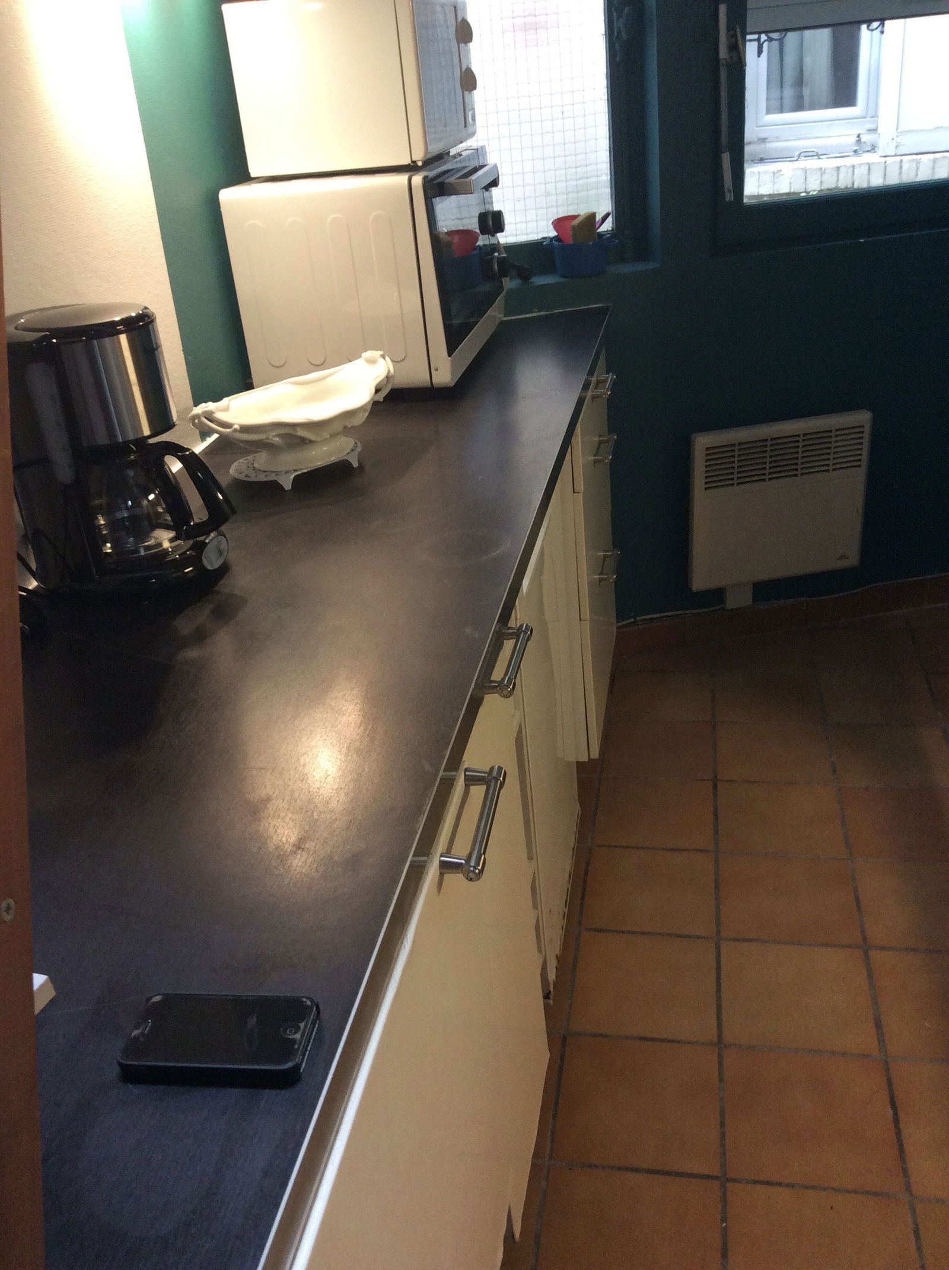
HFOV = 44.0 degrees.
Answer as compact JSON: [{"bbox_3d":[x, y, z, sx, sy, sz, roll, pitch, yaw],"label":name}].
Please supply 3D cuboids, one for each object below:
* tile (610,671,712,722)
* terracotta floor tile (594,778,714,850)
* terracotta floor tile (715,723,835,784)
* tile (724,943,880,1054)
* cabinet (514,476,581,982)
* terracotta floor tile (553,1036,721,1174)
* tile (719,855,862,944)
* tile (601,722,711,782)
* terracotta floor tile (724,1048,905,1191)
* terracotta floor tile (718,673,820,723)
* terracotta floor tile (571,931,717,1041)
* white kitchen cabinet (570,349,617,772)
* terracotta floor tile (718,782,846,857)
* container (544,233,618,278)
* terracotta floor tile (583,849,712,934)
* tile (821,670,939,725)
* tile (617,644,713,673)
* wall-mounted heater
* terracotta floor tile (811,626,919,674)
[{"bbox_3d":[0.462,0.152,2.882,0.244,0.012,0.244,1,27,11],"label":"tile"},{"bbox_3d":[0.385,0.383,2.495,0.248,0.012,0.248,1,27,11],"label":"terracotta floor tile"},{"bbox_3d":[0.679,0.271,2.671,0.248,0.012,0.248,1,27,11],"label":"terracotta floor tile"},{"bbox_3d":[0.539,0.607,1.965,0.244,0.012,0.244,1,27,11],"label":"tile"},{"bbox_3d":[-0.129,0.122,2.071,0.564,0.844,0.607,1,27,11],"label":"cabinet"},{"bbox_3d":[0.256,0.730,1.825,0.248,0.012,0.248,1,27,11],"label":"terracotta floor tile"},{"bbox_3d":[0.582,0.493,2.184,0.244,0.012,0.244,1,27,11],"label":"tile"},{"bbox_3d":[0.420,0.264,2.667,0.244,0.012,0.244,1,27,11],"label":"tile"},{"bbox_3d":[0.496,0.720,1.746,0.244,0.012,0.244,1,27,11],"label":"terracotta floor tile"},{"bbox_3d":[0.722,0.156,2.894,0.248,0.012,0.248,1,27,11],"label":"terracotta floor tile"},{"bbox_3d":[0.299,0.614,2.048,0.248,0.012,0.248,1,27,11],"label":"terracotta floor tile"},{"bbox_3d":[0.016,-0.214,2.694,0.561,0.824,0.622,1,27,11],"label":"white kitchen cabinet"},{"bbox_3d":[0.636,0.387,2.448,0.248,0.012,0.248,1,27,11],"label":"terracotta floor tile"},{"bbox_3d":[0.245,-0.866,2.681,0.160,0.076,0.130,5,28,19],"label":"container"},{"bbox_3d":[0.342,0.499,2.271,0.248,0.012,0.248,1,27,11],"label":"terracotta floor tile"},{"bbox_3d":[0.973,0.159,2.848,0.248,0.012,0.248,1,27,11],"label":"tile"},{"bbox_3d":[0.497,0.058,3.063,0.244,0.012,0.160,1,27,11],"label":"tile"},{"bbox_3d":[0.750,-0.314,2.933,0.444,0.462,0.065,-9,27,-8],"label":"wall-mounted heater"},{"bbox_3d":[0.999,0.043,3.013,0.244,0.012,0.244,1,27,11],"label":"terracotta floor tile"}]

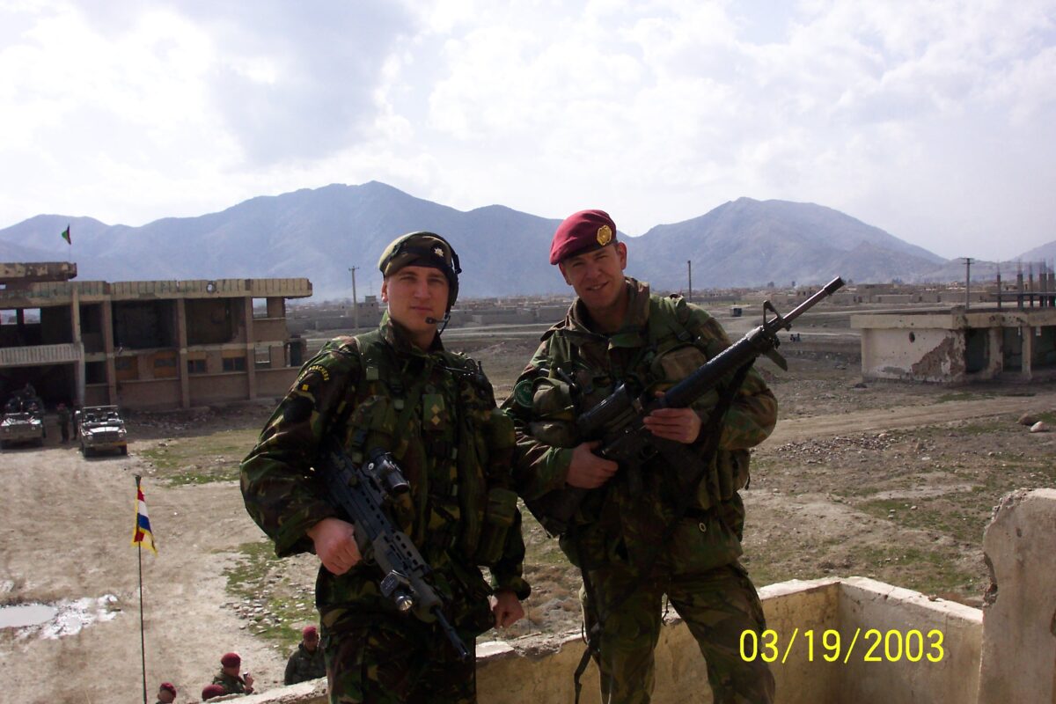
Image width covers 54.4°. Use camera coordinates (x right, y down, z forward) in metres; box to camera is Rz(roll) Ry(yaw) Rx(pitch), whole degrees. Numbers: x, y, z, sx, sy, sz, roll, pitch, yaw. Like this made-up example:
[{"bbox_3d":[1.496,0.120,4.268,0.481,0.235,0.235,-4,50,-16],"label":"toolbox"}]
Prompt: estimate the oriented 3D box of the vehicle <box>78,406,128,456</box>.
[{"bbox_3d":[-17.025,3.041,41.015,1.700,1.850,4.300,-4,4,-25],"label":"vehicle"}]

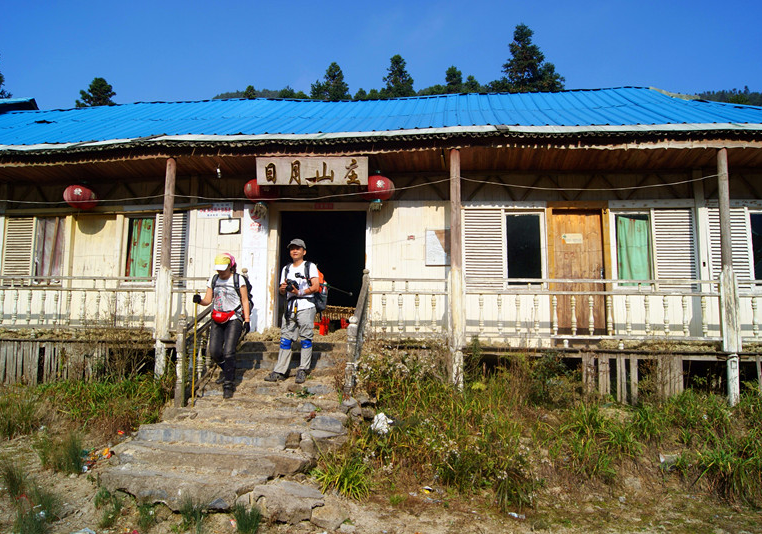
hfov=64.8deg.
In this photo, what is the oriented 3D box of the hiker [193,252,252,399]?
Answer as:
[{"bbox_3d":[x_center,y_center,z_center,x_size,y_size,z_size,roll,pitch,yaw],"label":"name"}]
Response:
[{"bbox_3d":[-1.756,0.639,6.670,0.580,1.590,0.480,0,-7,8],"label":"hiker"}]

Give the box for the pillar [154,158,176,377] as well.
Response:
[{"bbox_3d":[-3.002,-0.012,8.321,0.180,3.070,0.180,0,-7,3],"label":"pillar"}]

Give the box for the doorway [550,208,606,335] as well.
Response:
[{"bbox_3d":[3.046,0.111,9.305,0.800,2.070,0.140,0,-7,3],"label":"doorway"}]

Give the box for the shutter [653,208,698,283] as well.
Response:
[{"bbox_3d":[4.201,-0.247,8.577,0.613,1.192,0.050,0,-7,6],"label":"shutter"}]

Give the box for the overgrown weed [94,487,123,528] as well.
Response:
[{"bbox_3d":[-2.327,2.053,5.125,0.220,0.310,0.220,0,-7,3],"label":"overgrown weed"}]

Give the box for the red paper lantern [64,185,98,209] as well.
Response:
[{"bbox_3d":[-4.595,-1.061,9.193,0.540,0.353,0.540,11,-6,8],"label":"red paper lantern"}]

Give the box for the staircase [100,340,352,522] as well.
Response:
[{"bbox_3d":[-1.243,1.615,6.631,2.200,1.500,2.900,0,-7,5],"label":"staircase"}]

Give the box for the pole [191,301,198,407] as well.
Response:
[{"bbox_3d":[-2.004,0.881,6.450,0.030,1.227,0.030,0,-7,6],"label":"pole"}]

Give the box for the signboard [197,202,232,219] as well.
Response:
[{"bbox_3d":[-2.605,-0.884,9.431,0.596,0.264,0.025,0,-7,6],"label":"signboard"}]

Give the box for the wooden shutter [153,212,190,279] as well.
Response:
[{"bbox_3d":[-3.280,-0.259,9.431,0.568,1.192,0.050,0,-7,6],"label":"wooden shutter"}]

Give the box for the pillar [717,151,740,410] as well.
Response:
[{"bbox_3d":[4.370,0.119,7.538,0.200,3.234,0.190,0,-7,6],"label":"pillar"}]

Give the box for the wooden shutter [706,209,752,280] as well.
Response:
[{"bbox_3d":[5.361,-0.305,9.233,0.600,1.270,0.070,0,-7,3],"label":"wooden shutter"}]

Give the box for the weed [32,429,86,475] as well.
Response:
[{"bbox_3d":[-2.973,1.720,5.550,0.460,0.380,0.380,0,-7,6],"label":"weed"}]

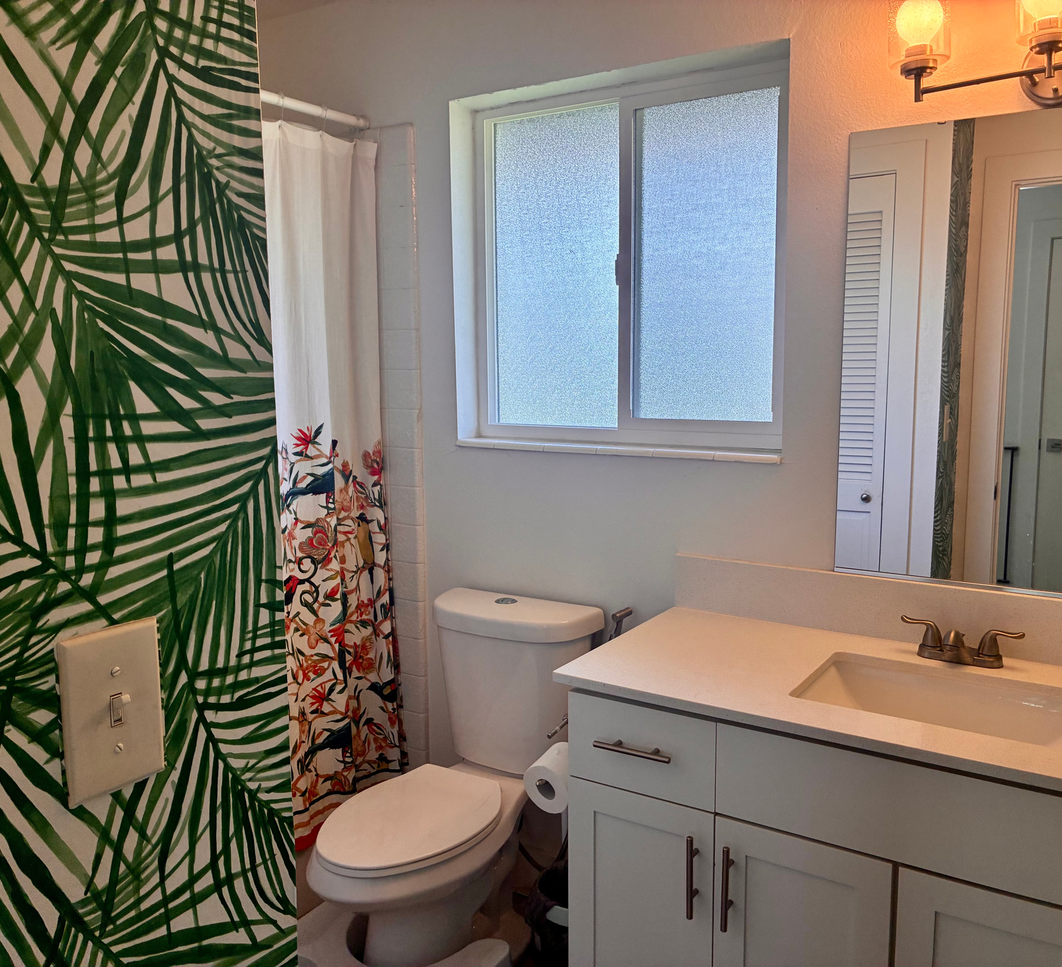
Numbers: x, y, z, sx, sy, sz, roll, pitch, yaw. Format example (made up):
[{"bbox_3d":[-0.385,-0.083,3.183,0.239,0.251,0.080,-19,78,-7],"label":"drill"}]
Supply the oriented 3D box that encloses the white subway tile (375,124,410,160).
[{"bbox_3d":[-0.360,-0.908,2.610,0.112,0.105,0.010,5,9,33],"label":"white subway tile"}]

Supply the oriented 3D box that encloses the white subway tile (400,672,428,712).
[{"bbox_3d":[-0.346,0.605,2.818,0.112,0.108,0.010,5,9,33],"label":"white subway tile"}]

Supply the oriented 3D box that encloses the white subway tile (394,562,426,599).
[{"bbox_3d":[-0.346,0.278,2.745,0.108,0.108,0.014,5,9,33],"label":"white subway tile"}]

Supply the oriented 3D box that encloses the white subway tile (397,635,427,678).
[{"bbox_3d":[-0.344,0.498,2.776,0.108,0.108,0.014,5,9,33],"label":"white subway tile"}]

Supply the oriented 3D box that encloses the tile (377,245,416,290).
[{"bbox_3d":[-0.357,-0.586,2.654,0.112,0.108,0.010,5,9,33],"label":"tile"}]

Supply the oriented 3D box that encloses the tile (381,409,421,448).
[{"bbox_3d":[-0.353,-0.153,2.714,0.112,0.108,0.010,5,9,33],"label":"tile"}]

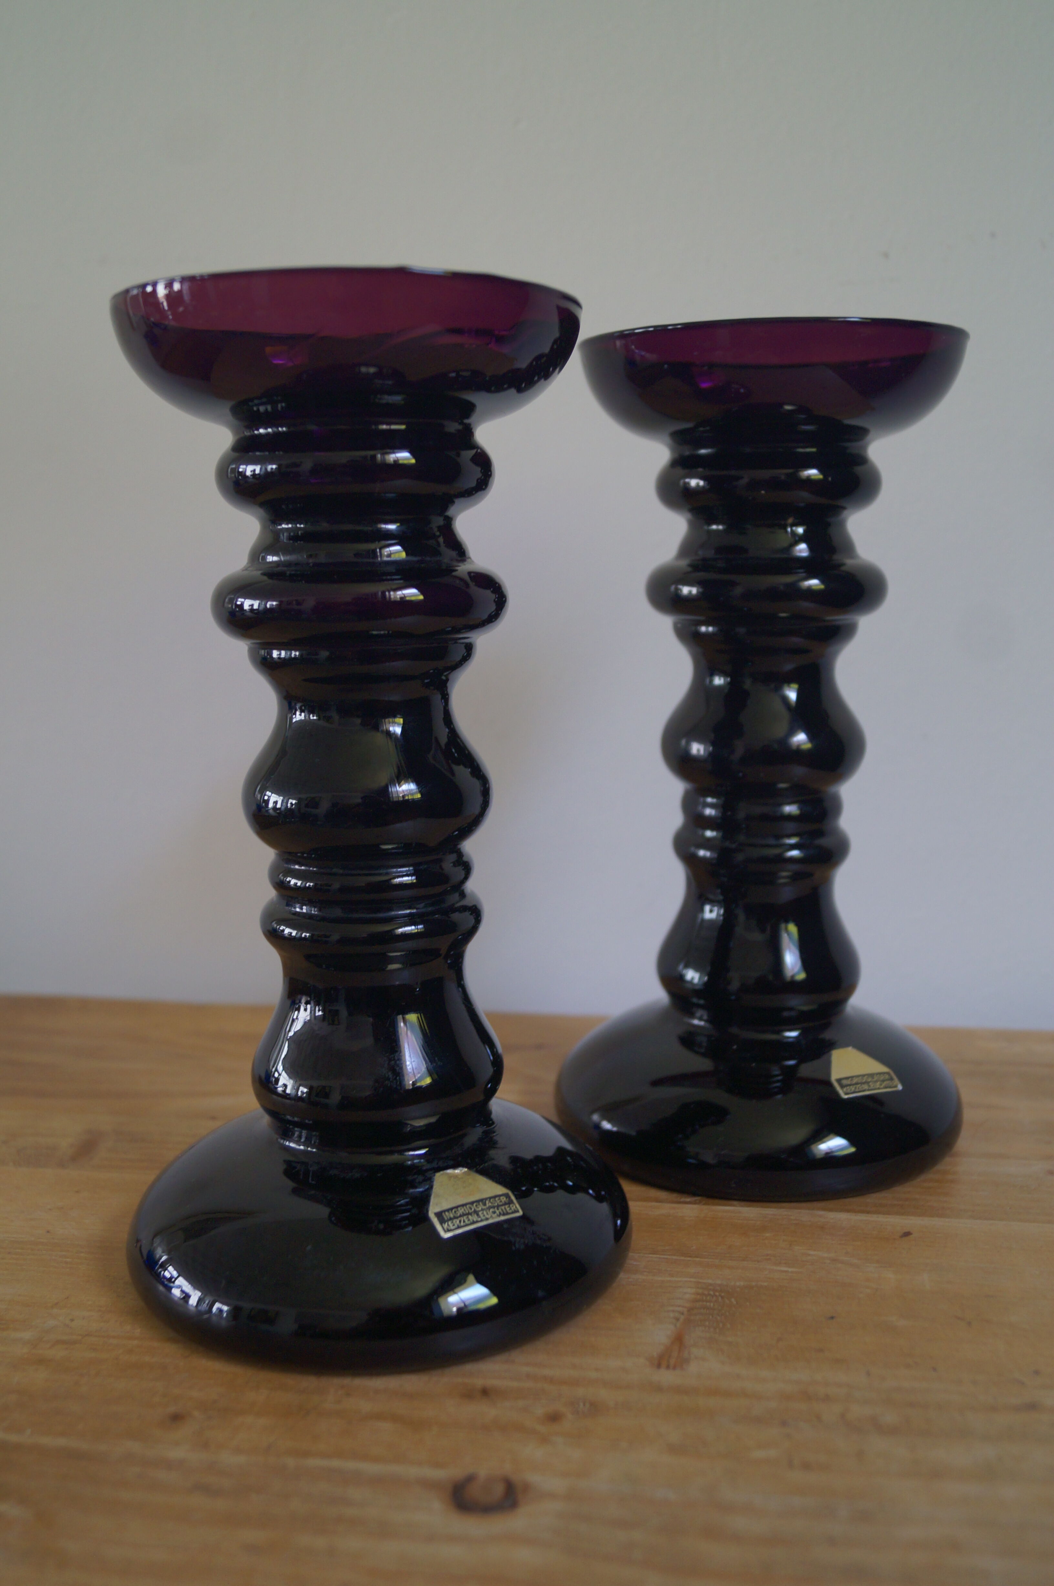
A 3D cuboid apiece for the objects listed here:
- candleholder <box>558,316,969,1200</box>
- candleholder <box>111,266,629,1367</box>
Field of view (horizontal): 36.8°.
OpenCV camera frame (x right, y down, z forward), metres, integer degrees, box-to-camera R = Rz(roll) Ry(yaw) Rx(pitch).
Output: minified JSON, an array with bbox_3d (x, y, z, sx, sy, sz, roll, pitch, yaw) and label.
[{"bbox_3d":[0.068,-0.008,0.458,0.120,0.239,0.120,-1,10,0],"label":"candleholder"},{"bbox_3d":[-0.037,0.008,0.375,0.121,0.239,0.121,-1,10,0],"label":"candleholder"}]

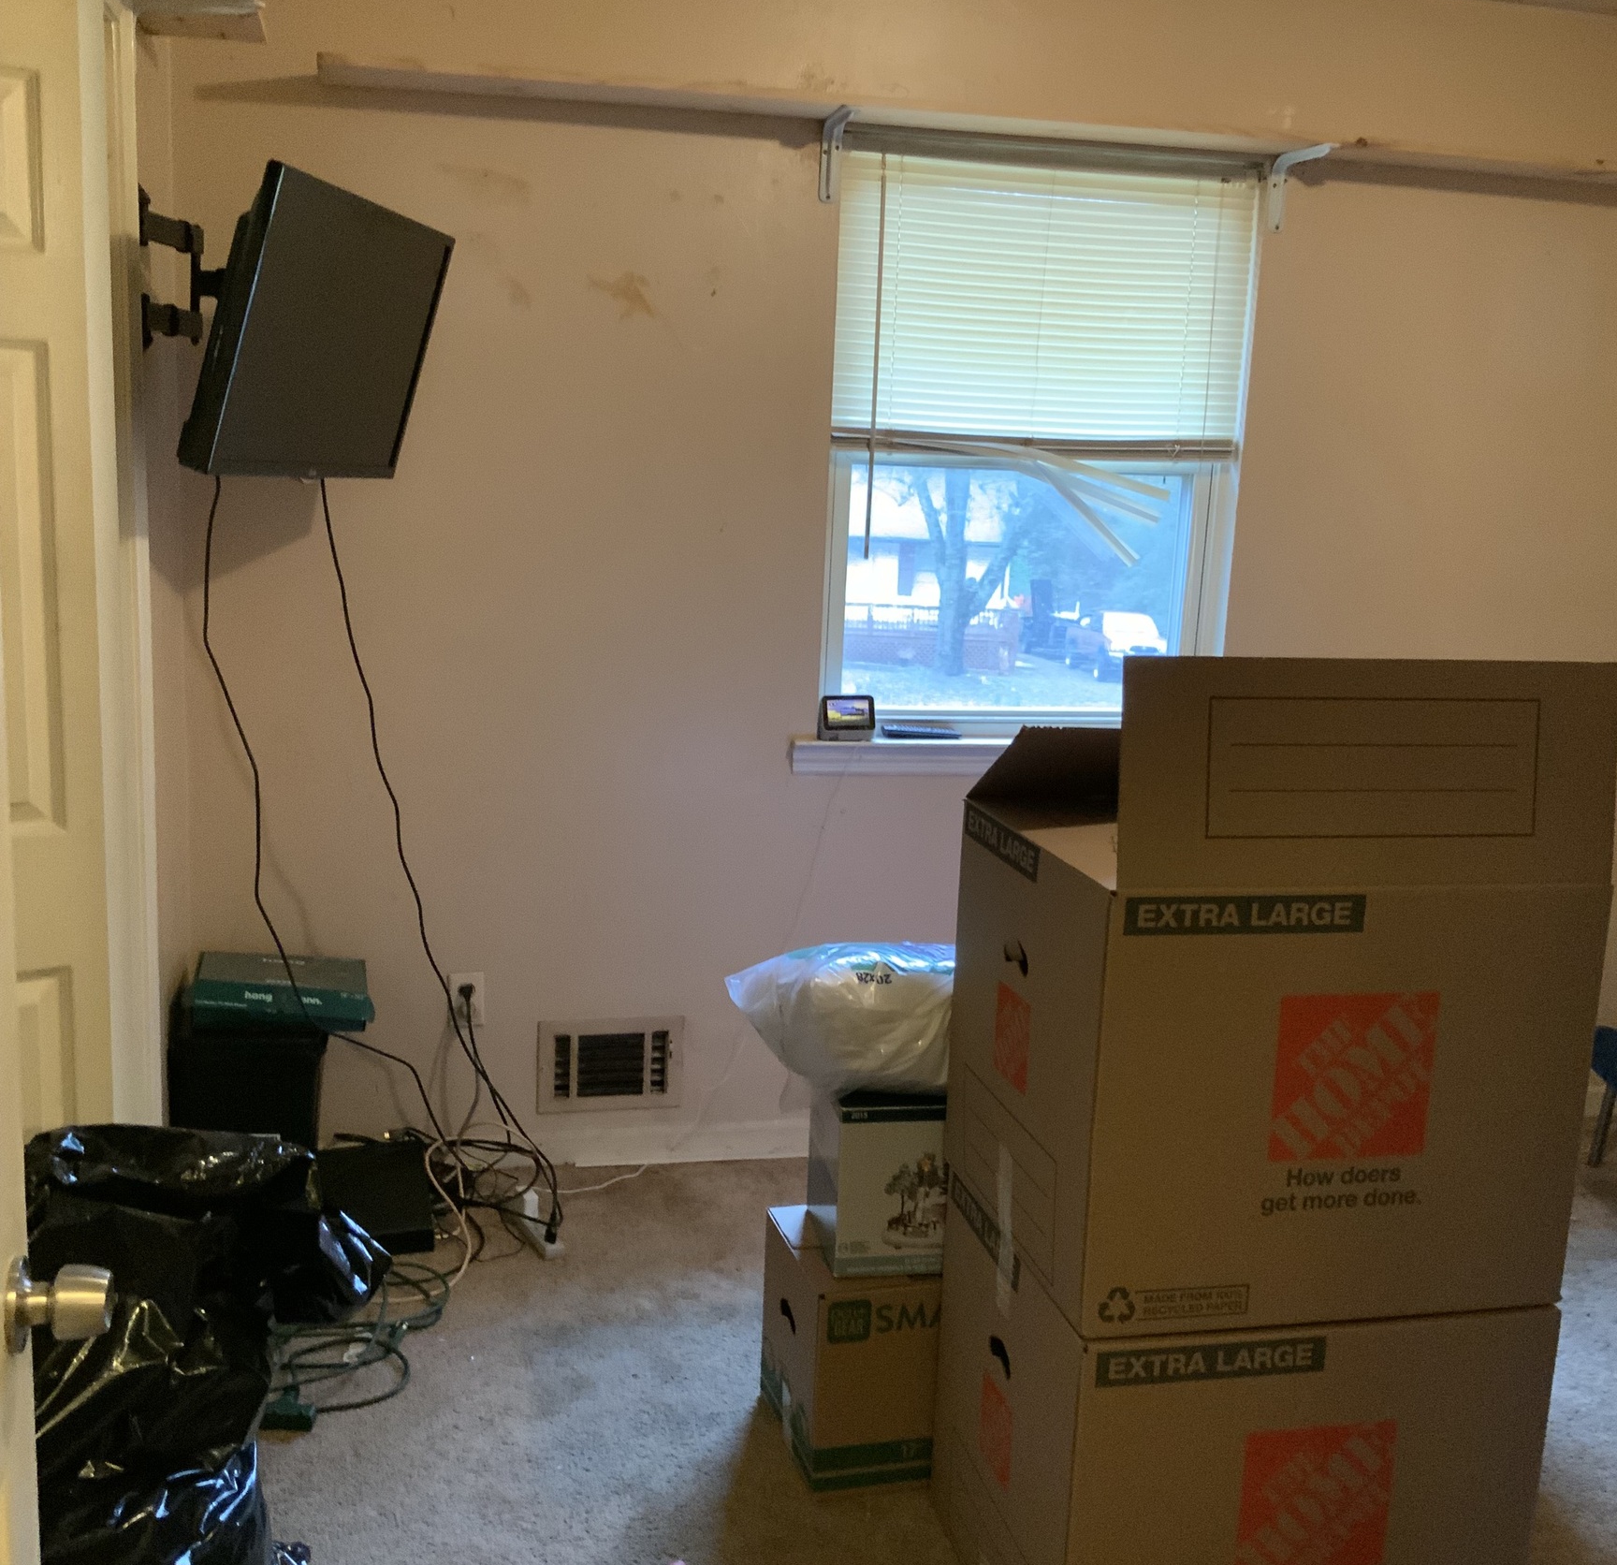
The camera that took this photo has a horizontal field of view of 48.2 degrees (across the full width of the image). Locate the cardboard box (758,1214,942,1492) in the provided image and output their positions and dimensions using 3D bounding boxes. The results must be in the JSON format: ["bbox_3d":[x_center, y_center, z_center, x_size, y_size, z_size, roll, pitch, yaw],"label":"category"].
[{"bbox_3d":[0.172,0.850,2.796,0.420,0.310,0.300,-1,11,-16],"label":"cardboard box"}]

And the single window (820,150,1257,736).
[{"bbox_3d":[0.473,-0.683,3.769,0.895,1.145,0.100,0,10,-13],"label":"single window"}]

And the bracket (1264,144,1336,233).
[{"bbox_3d":[0.995,-1.205,3.663,0.036,0.160,0.180,0,10,-13],"label":"bracket"}]

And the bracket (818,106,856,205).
[{"bbox_3d":[0.064,-1.197,3.455,0.036,0.160,0.165,0,10,-13],"label":"bracket"}]

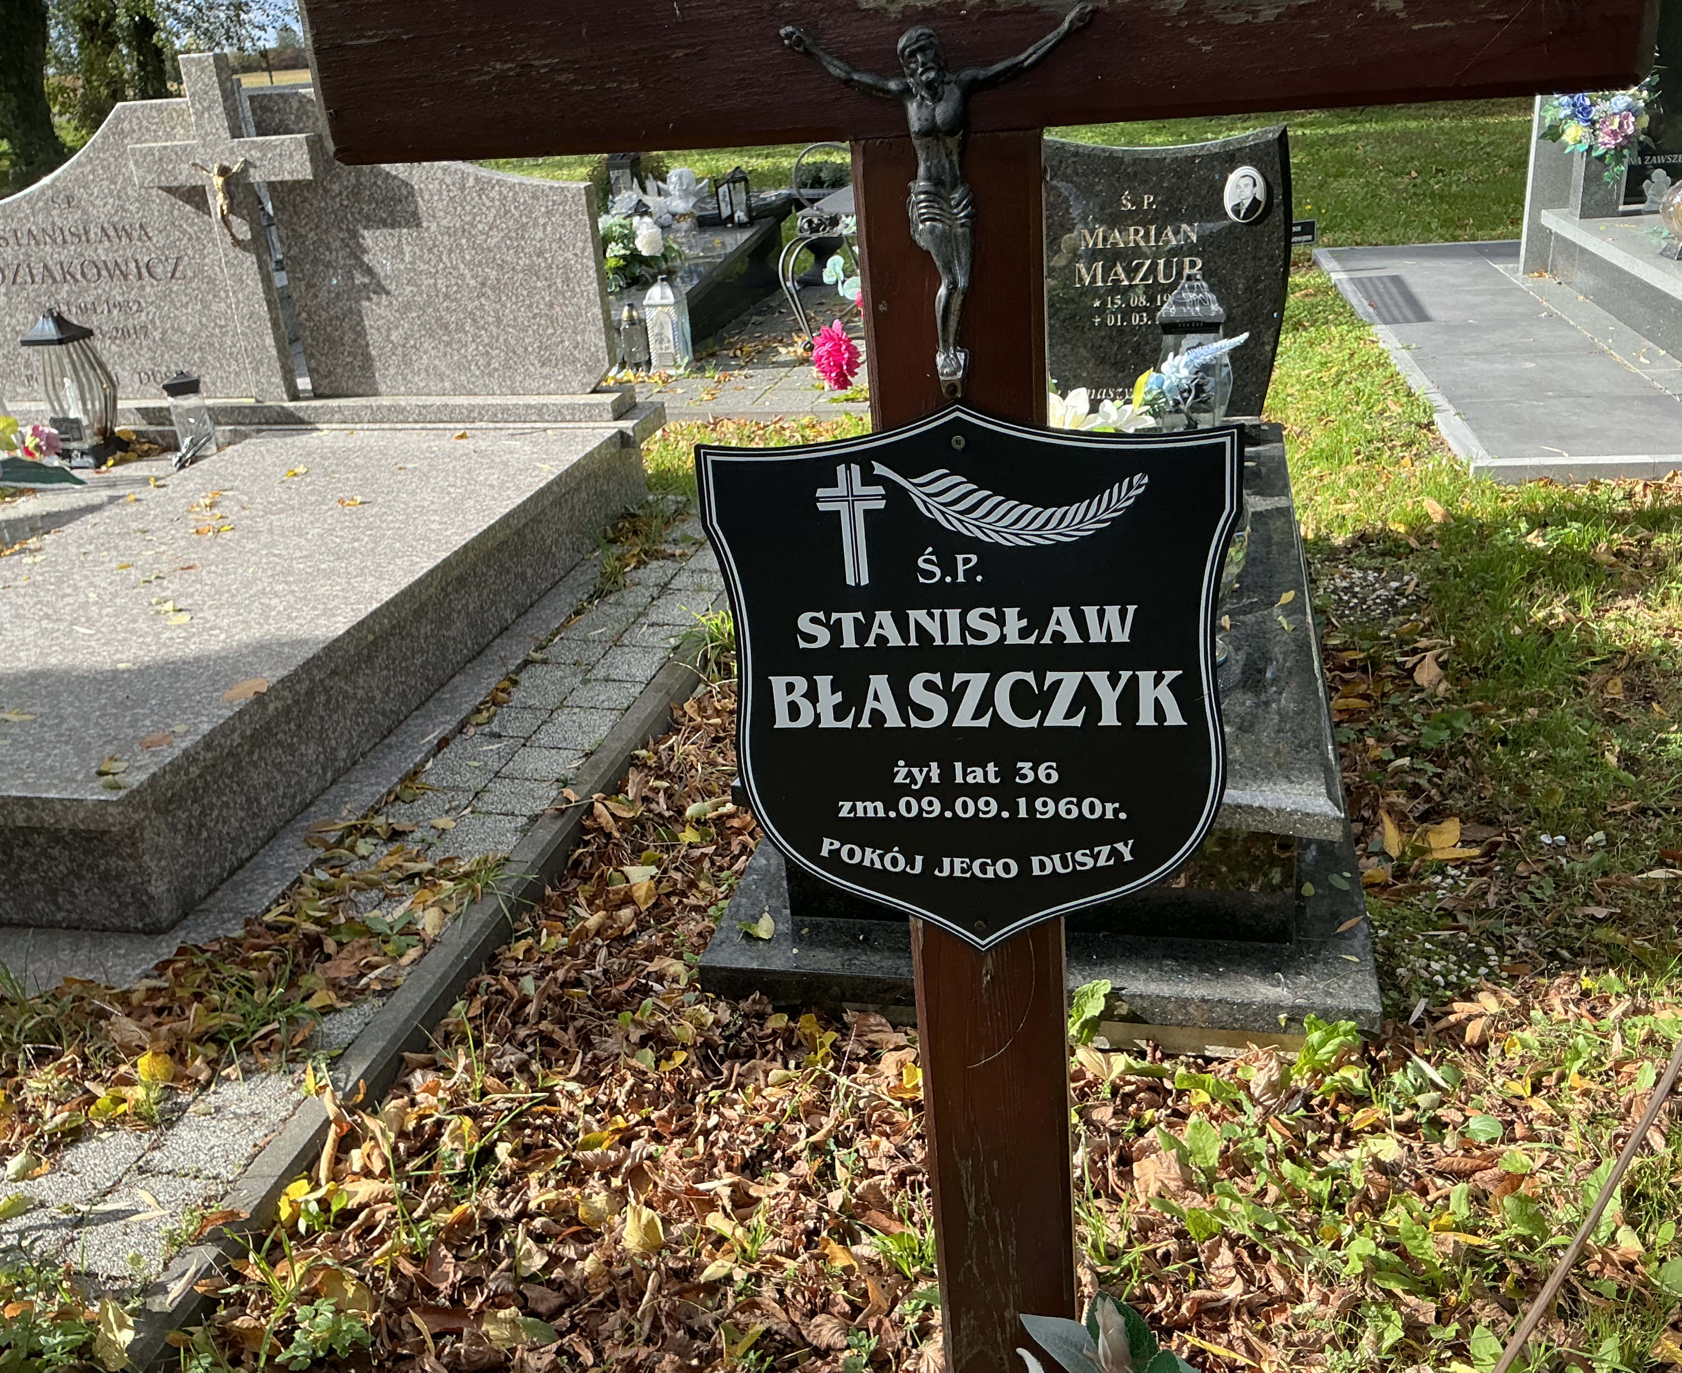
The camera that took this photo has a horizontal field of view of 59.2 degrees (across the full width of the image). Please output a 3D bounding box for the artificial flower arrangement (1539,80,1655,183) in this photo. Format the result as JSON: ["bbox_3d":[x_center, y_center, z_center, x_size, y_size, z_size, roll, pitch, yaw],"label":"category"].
[{"bbox_3d":[2.878,-2.153,5.650,0.380,0.420,0.300,2,24,12],"label":"artificial flower arrangement"}]

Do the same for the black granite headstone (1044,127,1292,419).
[{"bbox_3d":[0.613,-0.962,3.453,0.823,0.677,0.095,1,25,13],"label":"black granite headstone"}]

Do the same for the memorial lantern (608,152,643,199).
[{"bbox_3d":[-1.273,-2.933,8.693,0.150,0.360,0.150,-1,25,10],"label":"memorial lantern"}]

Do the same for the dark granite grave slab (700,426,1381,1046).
[{"bbox_3d":[0.462,-0.108,2.926,0.964,0.387,1.988,1,25,13],"label":"dark granite grave slab"}]

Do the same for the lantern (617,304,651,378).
[{"bbox_3d":[-0.754,-1.296,5.460,0.100,0.245,0.100,2,24,12],"label":"lantern"}]

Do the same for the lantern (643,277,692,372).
[{"bbox_3d":[-0.637,-1.332,5.420,0.120,0.330,0.120,5,25,20],"label":"lantern"}]

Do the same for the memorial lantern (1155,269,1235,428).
[{"bbox_3d":[0.777,-0.720,3.238,0.155,0.365,0.155,2,24,12],"label":"memorial lantern"}]

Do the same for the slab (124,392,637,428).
[{"bbox_3d":[-1.724,-0.857,4.598,2.288,0.052,0.194,2,25,15],"label":"slab"}]

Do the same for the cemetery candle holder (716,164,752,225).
[{"bbox_3d":[-0.599,-2.696,8.166,0.160,0.305,0.150,-1,25,10],"label":"cemetery candle holder"}]

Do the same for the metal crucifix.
[{"bbox_3d":[0.055,-0.278,0.855,0.172,0.207,0.042,1,24,10],"label":"metal crucifix"}]

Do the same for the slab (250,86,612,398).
[{"bbox_3d":[-1.070,-1.179,3.955,0.900,0.795,0.070,2,24,12],"label":"slab"}]

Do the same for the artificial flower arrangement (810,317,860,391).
[{"bbox_3d":[-0.016,-1.064,4.750,0.135,0.210,0.130,2,24,12],"label":"artificial flower arrangement"}]

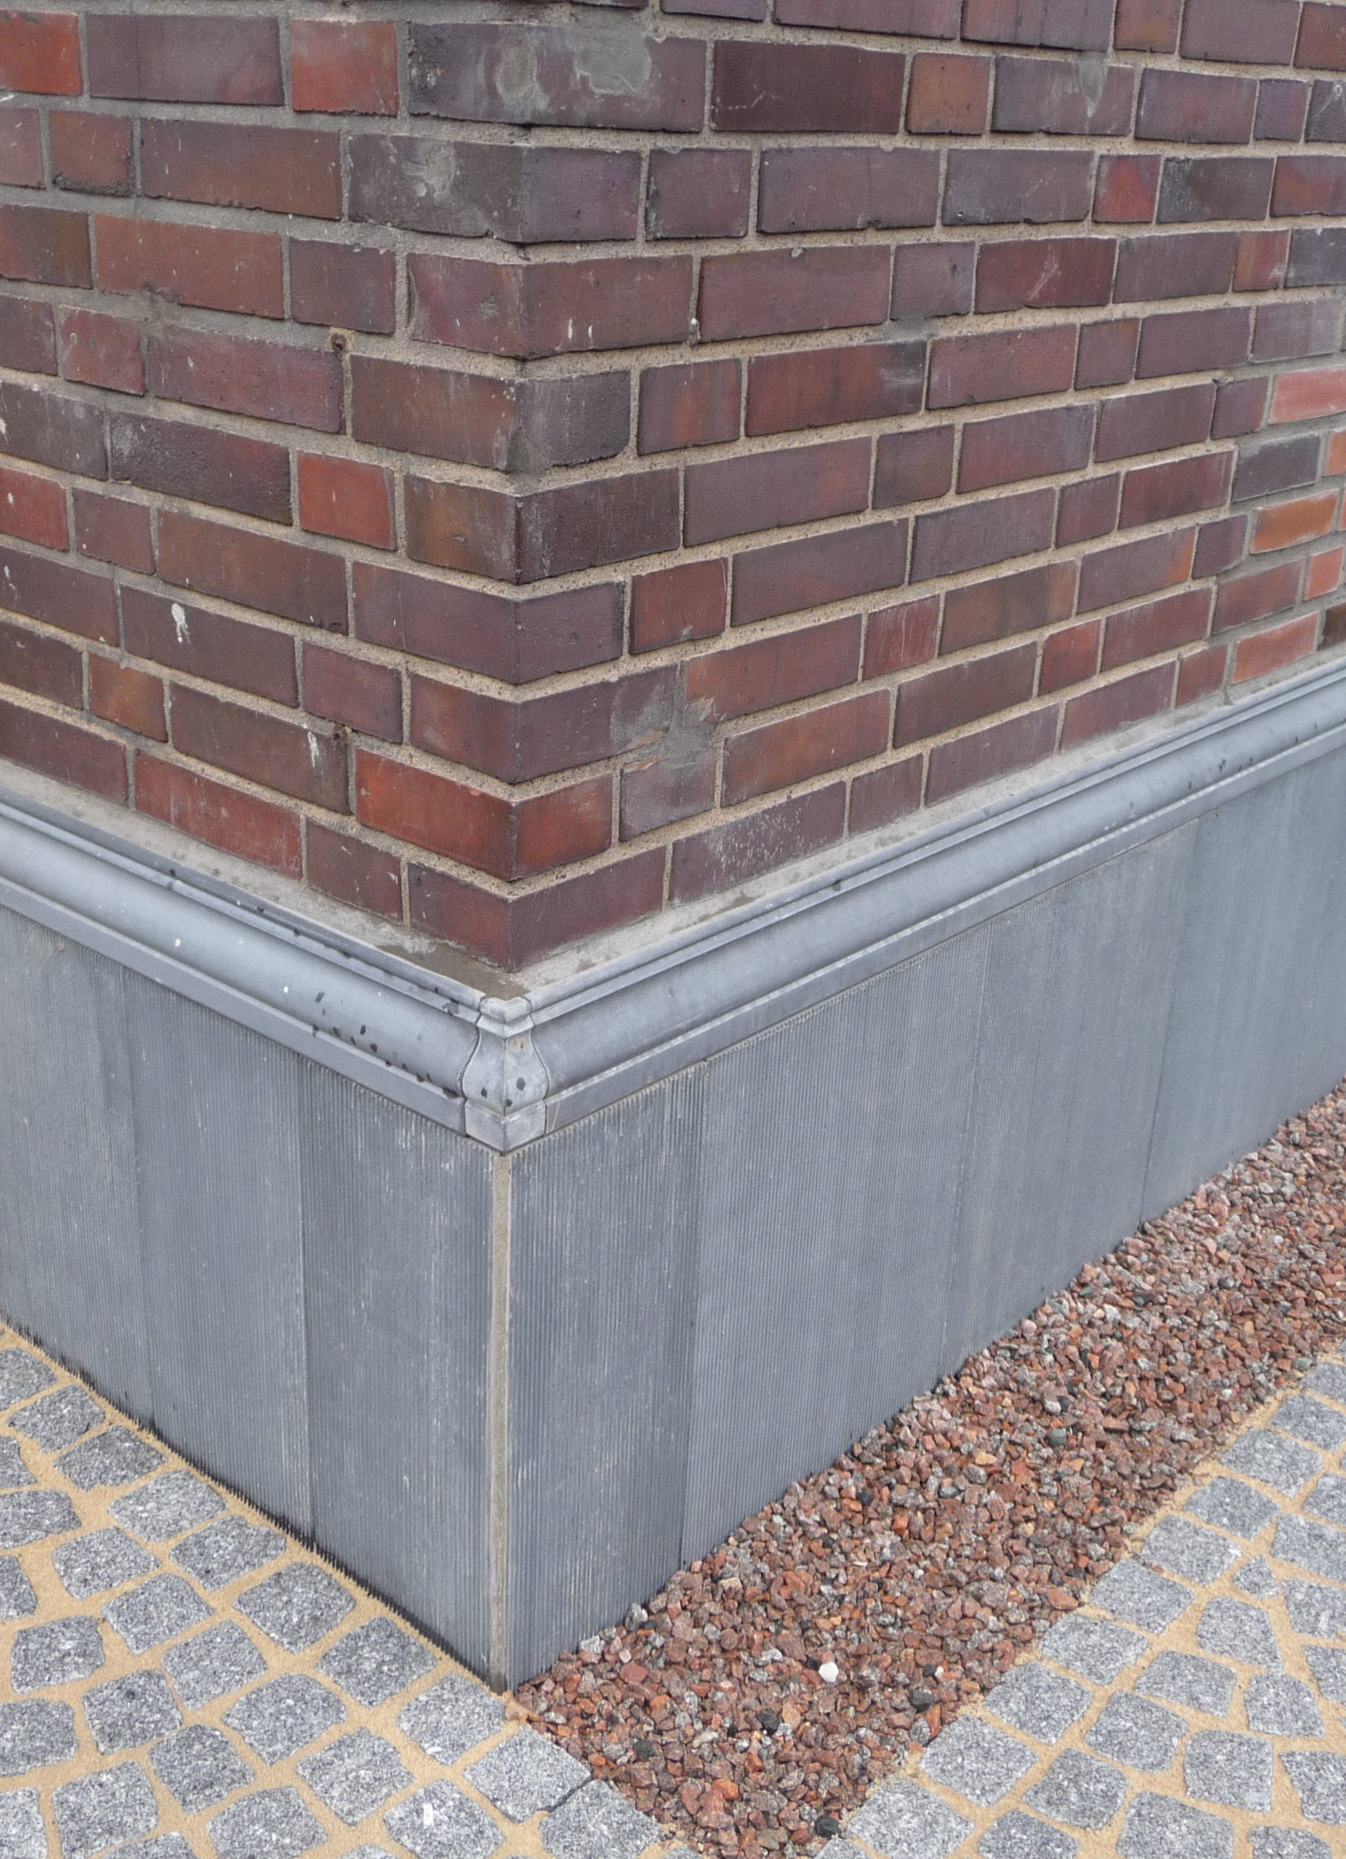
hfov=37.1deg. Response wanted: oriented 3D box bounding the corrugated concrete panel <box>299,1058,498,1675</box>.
[{"bbox_3d":[-0.236,0.389,1.800,0.242,0.543,0.035,21,29,36],"label":"corrugated concrete panel"}]

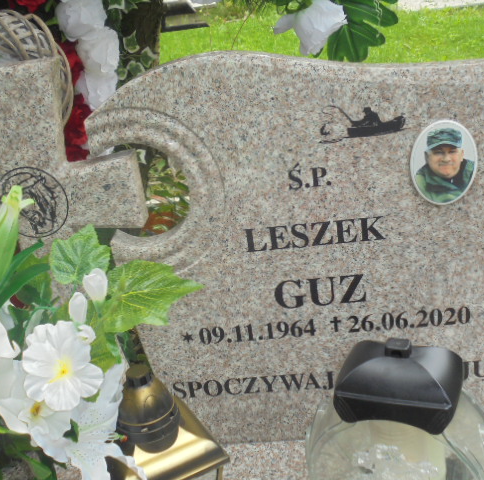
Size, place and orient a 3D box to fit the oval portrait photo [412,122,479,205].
[{"bbox_3d":[0.288,-0.109,0.998,0.093,0.122,0.010,-5,15,6],"label":"oval portrait photo"}]

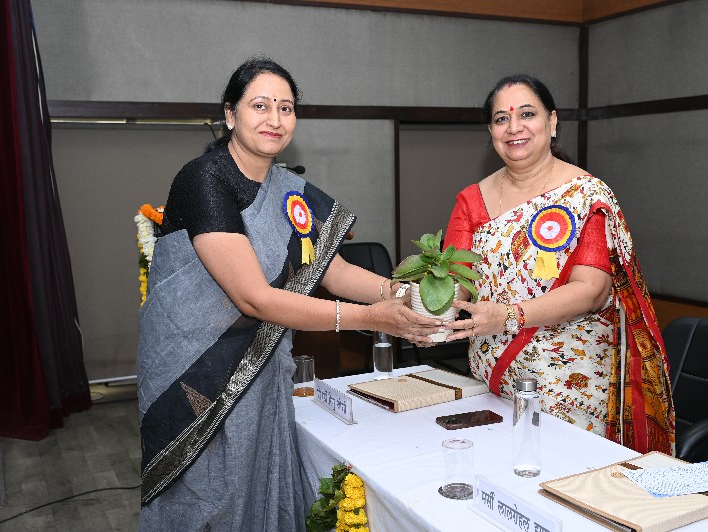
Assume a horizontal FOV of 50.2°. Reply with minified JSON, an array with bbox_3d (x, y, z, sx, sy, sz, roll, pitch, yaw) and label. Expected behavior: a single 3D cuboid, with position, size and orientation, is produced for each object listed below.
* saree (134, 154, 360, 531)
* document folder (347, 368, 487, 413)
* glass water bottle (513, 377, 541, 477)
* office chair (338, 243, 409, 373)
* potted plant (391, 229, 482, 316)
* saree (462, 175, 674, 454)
[{"bbox_3d":[-0.252,0.446,1.739,0.430,1.340,0.390,5,9,40],"label":"saree"},{"bbox_3d":[0.173,0.334,2.036,0.295,0.032,0.205,-5,8,-29],"label":"document folder"},{"bbox_3d":[0.344,0.317,1.499,0.056,0.191,0.056,-1,7,0],"label":"glass water bottle"},{"bbox_3d":[0.068,0.360,4.077,0.620,0.970,0.620,-4,8,-24],"label":"office chair"},{"bbox_3d":[0.188,0.044,1.720,0.205,0.250,0.205,-1,7,0],"label":"potted plant"},{"bbox_3d":[0.577,0.403,2.058,0.490,1.310,0.360,3,8,28],"label":"saree"}]

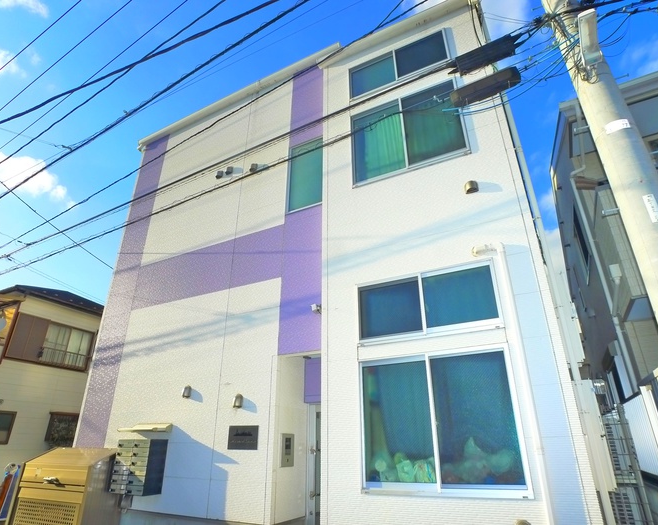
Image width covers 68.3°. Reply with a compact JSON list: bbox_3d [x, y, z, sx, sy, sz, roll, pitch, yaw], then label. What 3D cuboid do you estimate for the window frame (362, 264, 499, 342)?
[{"bbox_3d":[1.067,0.465,5.410,1.604,0.762,0.100,-13,-29,24],"label":"window frame"}]

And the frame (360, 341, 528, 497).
[{"bbox_3d":[1.066,1.584,4.859,1.609,1.356,0.100,-13,-29,24],"label":"frame"}]

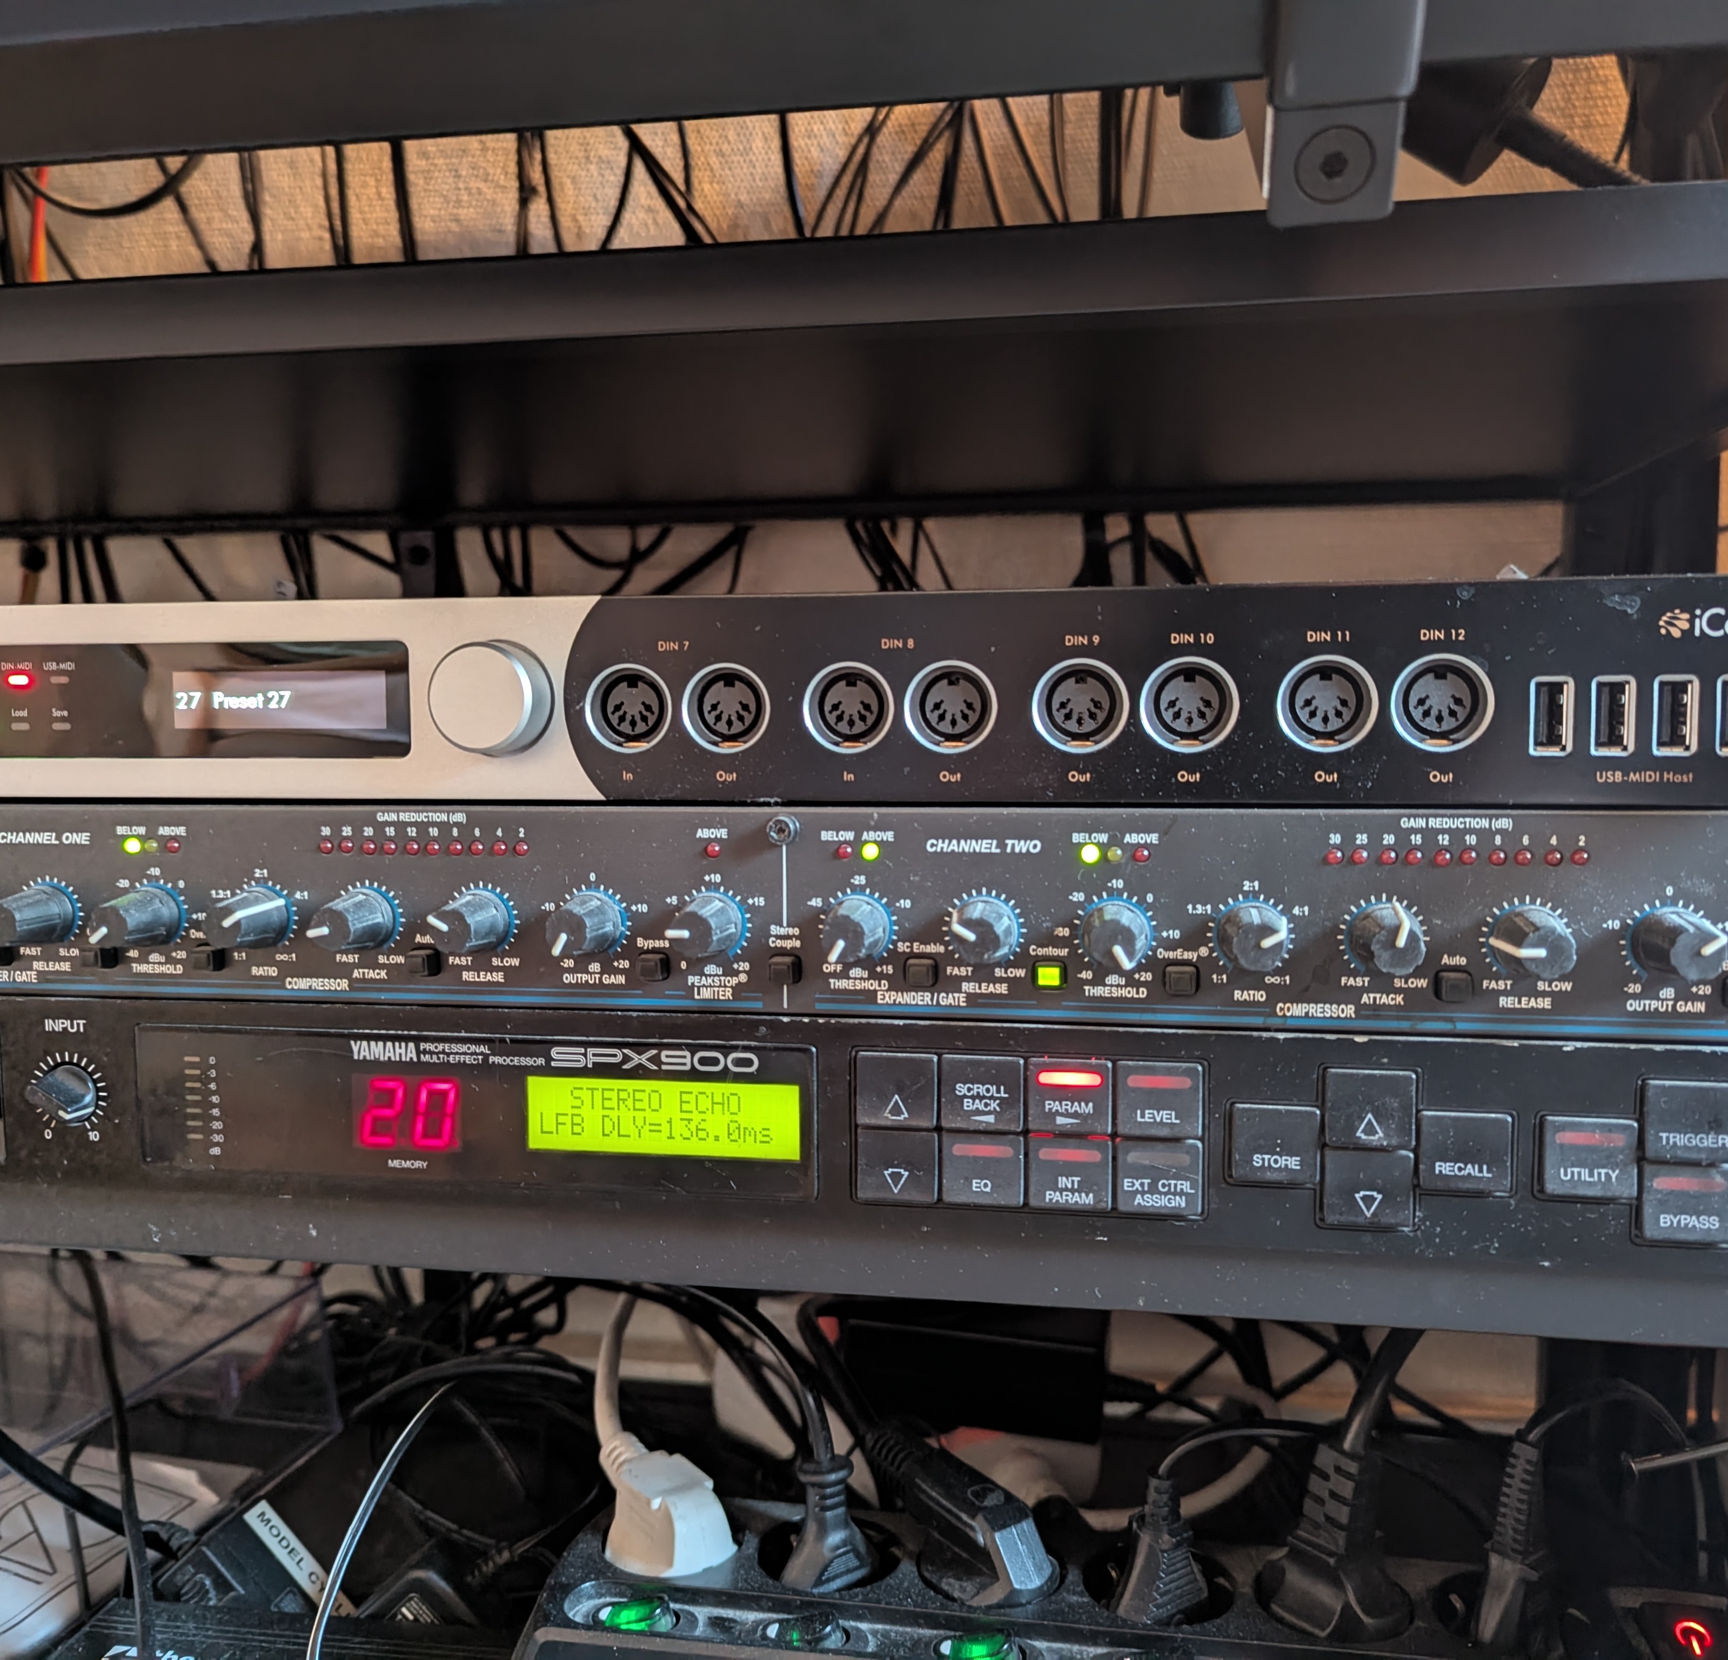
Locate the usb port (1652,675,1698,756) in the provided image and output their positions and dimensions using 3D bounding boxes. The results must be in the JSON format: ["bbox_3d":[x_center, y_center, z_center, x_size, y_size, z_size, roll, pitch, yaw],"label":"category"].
[{"bbox_3d":[0.152,-0.022,0.290,0.008,0.015,0.010,0,5,10],"label":"usb port"}]

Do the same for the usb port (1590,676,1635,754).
[{"bbox_3d":[0.144,-0.022,0.296,0.008,0.015,0.009,0,5,10],"label":"usb port"}]

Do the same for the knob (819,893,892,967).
[{"bbox_3d":[-0.002,0.021,0.308,0.013,0.013,0.016,0,5,10],"label":"knob"}]

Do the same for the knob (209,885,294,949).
[{"bbox_3d":[-0.136,0.020,0.335,0.014,0.014,0.015,0,5,10],"label":"knob"}]

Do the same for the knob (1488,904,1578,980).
[{"bbox_3d":[0.128,0.022,0.289,0.014,0.014,0.015,0,5,10],"label":"knob"}]

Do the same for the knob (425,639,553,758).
[{"bbox_3d":[-0.079,-0.028,0.325,0.025,0.025,0.010,0,5,10],"label":"knob"}]

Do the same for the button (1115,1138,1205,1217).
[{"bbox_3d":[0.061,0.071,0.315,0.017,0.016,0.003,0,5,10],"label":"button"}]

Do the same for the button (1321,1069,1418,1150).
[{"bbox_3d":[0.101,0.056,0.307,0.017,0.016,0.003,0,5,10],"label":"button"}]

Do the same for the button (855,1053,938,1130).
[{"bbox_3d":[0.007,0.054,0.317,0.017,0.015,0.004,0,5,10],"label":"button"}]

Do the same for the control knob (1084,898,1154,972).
[{"bbox_3d":[0.050,0.022,0.303,0.014,0.014,0.015,0,5,10],"label":"control knob"}]

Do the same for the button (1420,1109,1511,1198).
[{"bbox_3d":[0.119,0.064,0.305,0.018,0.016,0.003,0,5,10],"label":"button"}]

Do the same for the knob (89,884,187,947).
[{"bbox_3d":[-0.163,0.021,0.341,0.014,0.014,0.015,0,5,10],"label":"knob"}]

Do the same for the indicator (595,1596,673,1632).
[{"bbox_3d":[-0.059,0.204,0.397,0.018,0.006,0.011,0,5,10],"label":"indicator"}]

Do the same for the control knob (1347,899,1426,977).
[{"bbox_3d":[0.102,0.022,0.296,0.014,0.014,0.015,0,5,10],"label":"control knob"}]

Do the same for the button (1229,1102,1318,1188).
[{"bbox_3d":[0.083,0.063,0.311,0.017,0.016,0.005,0,5,10],"label":"button"}]

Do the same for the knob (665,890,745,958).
[{"bbox_3d":[-0.034,0.021,0.319,0.014,0.014,0.015,0,5,10],"label":"knob"}]

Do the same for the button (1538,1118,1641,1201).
[{"bbox_3d":[0.141,0.063,0.297,0.017,0.015,0.003,0,5,10],"label":"button"}]

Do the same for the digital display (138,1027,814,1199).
[{"bbox_3d":[-0.087,0.061,0.335,0.156,0.033,0.004,0,5,10],"label":"digital display"}]

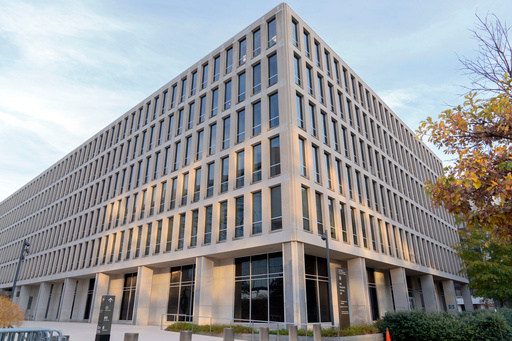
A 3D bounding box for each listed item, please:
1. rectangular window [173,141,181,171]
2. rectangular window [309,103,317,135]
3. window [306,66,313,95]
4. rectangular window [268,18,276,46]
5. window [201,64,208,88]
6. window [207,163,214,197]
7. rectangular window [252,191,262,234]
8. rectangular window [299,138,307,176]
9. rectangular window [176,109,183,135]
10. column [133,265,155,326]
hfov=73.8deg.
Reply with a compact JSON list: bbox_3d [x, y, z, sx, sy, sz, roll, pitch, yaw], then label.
[{"bbox_3d":[-7.050,-1.289,31.062,0.972,2.705,0.178,-19,-29,38],"label":"rectangular window"},{"bbox_3d":[4.422,-3.959,26.896,0.180,2.970,1.040,-19,-29,38],"label":"rectangular window"},{"bbox_3d":[4.127,-6.982,26.654,0.178,2.705,0.972,-19,-29,38],"label":"window"},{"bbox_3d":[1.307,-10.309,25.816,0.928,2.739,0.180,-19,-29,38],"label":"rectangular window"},{"bbox_3d":[-5.238,-9.603,35.062,1.056,3.025,0.197,-19,-30,38],"label":"window"},{"bbox_3d":[-3.758,0.807,28.402,1.040,2.970,0.180,-19,-29,38],"label":"window"},{"bbox_3d":[0.170,2.741,22.306,0.972,2.705,0.178,-19,-29,38],"label":"rectangular window"},{"bbox_3d":[2.957,-0.841,21.891,0.150,2.856,0.920,-19,-30,38],"label":"rectangular window"},{"bbox_3d":[-6.879,-4.375,31.256,0.920,2.856,0.150,-19,-30,38],"label":"rectangular window"},{"bbox_3d":[-9.206,10.217,27.990,0.666,4.480,1.085,-19,-29,38],"label":"column"}]

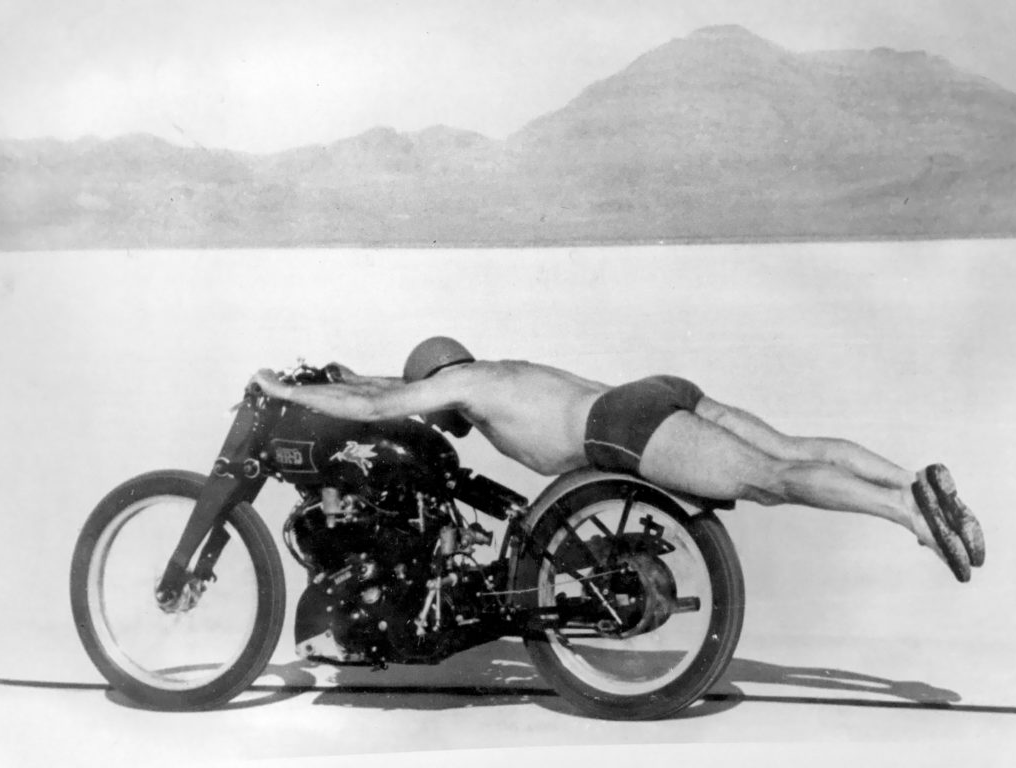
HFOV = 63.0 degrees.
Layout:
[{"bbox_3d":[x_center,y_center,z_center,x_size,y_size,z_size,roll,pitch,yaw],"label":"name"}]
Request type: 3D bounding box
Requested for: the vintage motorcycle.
[{"bbox_3d":[-0.340,0.505,2.520,2.090,1.040,0.660,0,10,7],"label":"vintage motorcycle"}]

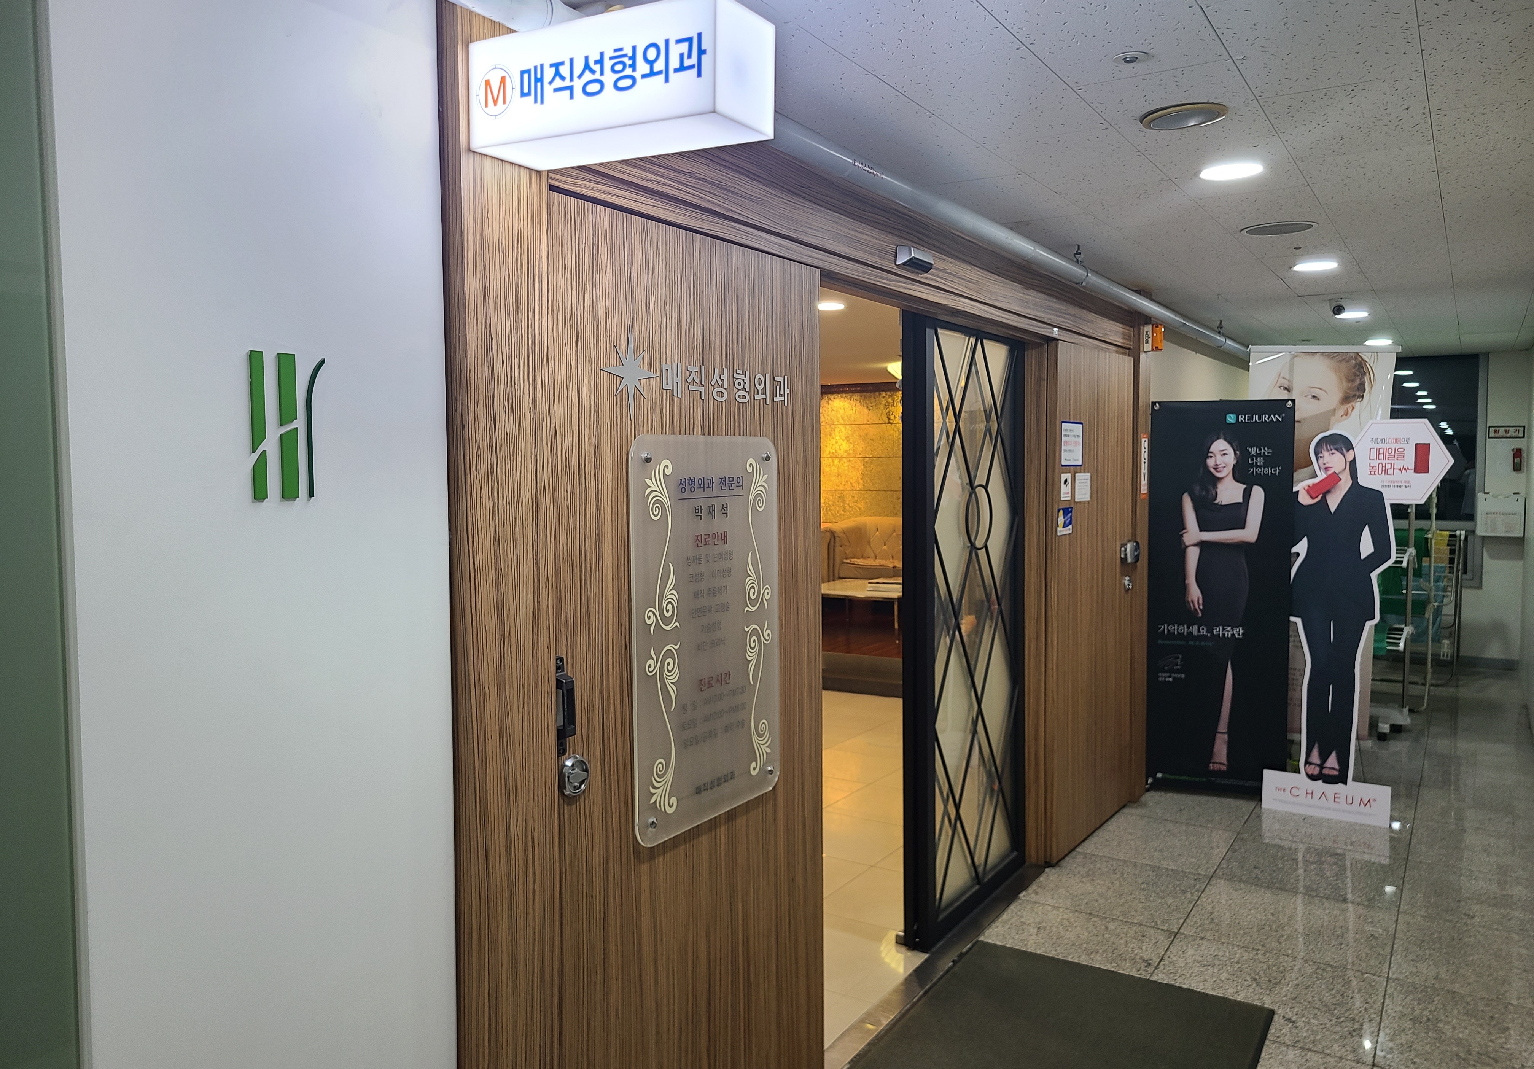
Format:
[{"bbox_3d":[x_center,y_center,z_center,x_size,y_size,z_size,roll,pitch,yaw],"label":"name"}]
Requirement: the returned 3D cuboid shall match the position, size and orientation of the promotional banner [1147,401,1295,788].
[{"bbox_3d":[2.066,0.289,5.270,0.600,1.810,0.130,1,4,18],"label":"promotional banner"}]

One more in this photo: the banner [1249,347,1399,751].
[{"bbox_3d":[2.972,0.057,6.232,0.730,2.140,0.150,2,5,30],"label":"banner"}]

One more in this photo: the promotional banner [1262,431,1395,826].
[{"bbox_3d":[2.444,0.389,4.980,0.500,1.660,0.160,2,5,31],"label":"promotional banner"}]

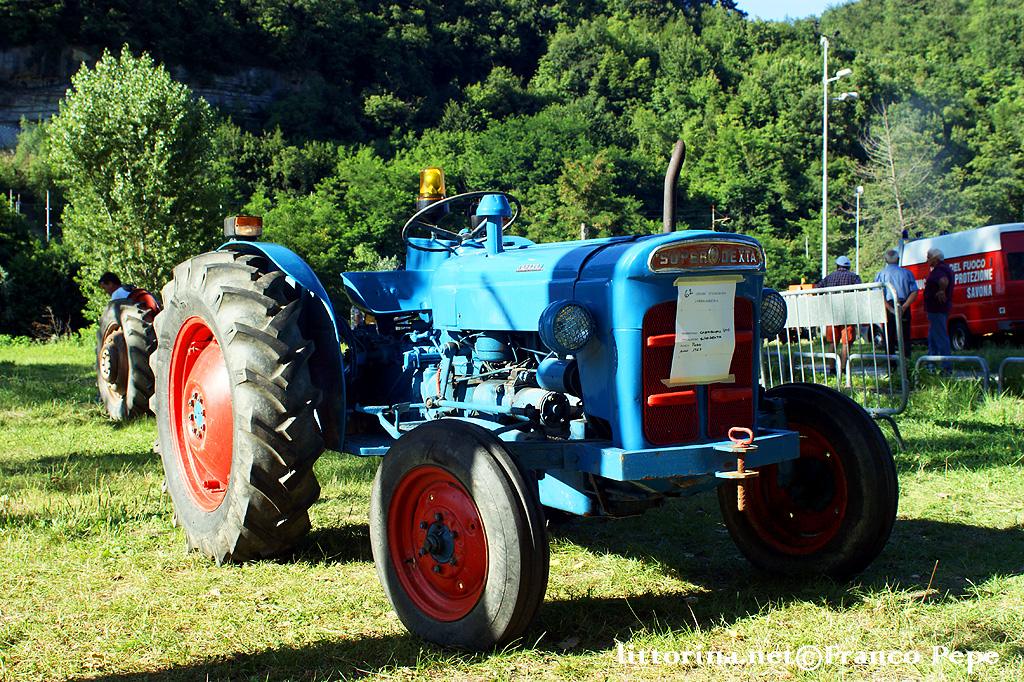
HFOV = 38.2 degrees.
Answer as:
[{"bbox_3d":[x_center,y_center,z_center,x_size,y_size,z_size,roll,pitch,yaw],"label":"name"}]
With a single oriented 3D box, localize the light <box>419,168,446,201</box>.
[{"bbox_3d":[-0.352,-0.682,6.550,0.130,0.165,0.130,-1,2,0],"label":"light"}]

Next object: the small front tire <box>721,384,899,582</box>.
[{"bbox_3d":[0.989,0.489,4.998,0.165,0.700,0.700,-4,3,-42],"label":"small front tire"}]

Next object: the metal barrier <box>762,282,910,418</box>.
[{"bbox_3d":[2.204,0.175,10.369,0.500,1.080,2.000,-5,1,-16],"label":"metal barrier"}]

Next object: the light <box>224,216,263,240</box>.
[{"bbox_3d":[-1.064,-0.452,5.881,0.120,0.090,0.100,-4,3,-31],"label":"light"}]

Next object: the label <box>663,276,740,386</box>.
[{"bbox_3d":[0.563,-0.025,4.314,0.225,0.305,0.020,-4,15,-31],"label":"label"}]

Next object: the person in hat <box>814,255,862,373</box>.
[{"bbox_3d":[4.681,-0.380,21.200,0.600,1.720,0.400,-1,2,-9],"label":"person in hat"}]

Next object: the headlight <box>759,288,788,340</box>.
[{"bbox_3d":[0.783,-0.084,4.669,0.155,0.155,0.110,-4,3,-31],"label":"headlight"}]

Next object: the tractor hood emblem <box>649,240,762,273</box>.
[{"bbox_3d":[0.574,-0.251,4.280,0.430,0.095,0.045,-4,3,-31],"label":"tractor hood emblem"}]

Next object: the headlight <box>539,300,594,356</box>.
[{"bbox_3d":[0.154,-0.035,4.291,0.155,0.155,0.110,-4,3,-31],"label":"headlight"}]

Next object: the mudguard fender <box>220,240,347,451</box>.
[{"bbox_3d":[-1.021,0.002,5.916,0.200,0.820,1.330,-4,3,-31],"label":"mudguard fender"}]

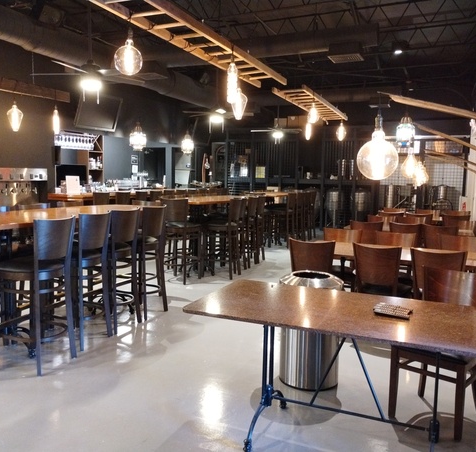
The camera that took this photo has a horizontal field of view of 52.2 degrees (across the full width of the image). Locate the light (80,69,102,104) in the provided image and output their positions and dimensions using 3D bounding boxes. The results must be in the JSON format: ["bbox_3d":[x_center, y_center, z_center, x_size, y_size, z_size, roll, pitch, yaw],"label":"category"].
[{"bbox_3d":[-1.688,-1.607,5.600,0.250,0.410,0.250,3,6,23],"label":"light"}]

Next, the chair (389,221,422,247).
[{"bbox_3d":[2.330,0.375,6.696,0.433,0.855,0.490,4,6,29],"label":"chair"}]

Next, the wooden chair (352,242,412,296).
[{"bbox_3d":[1.277,0.578,4.387,0.430,0.865,0.470,4,6,26],"label":"wooden chair"}]

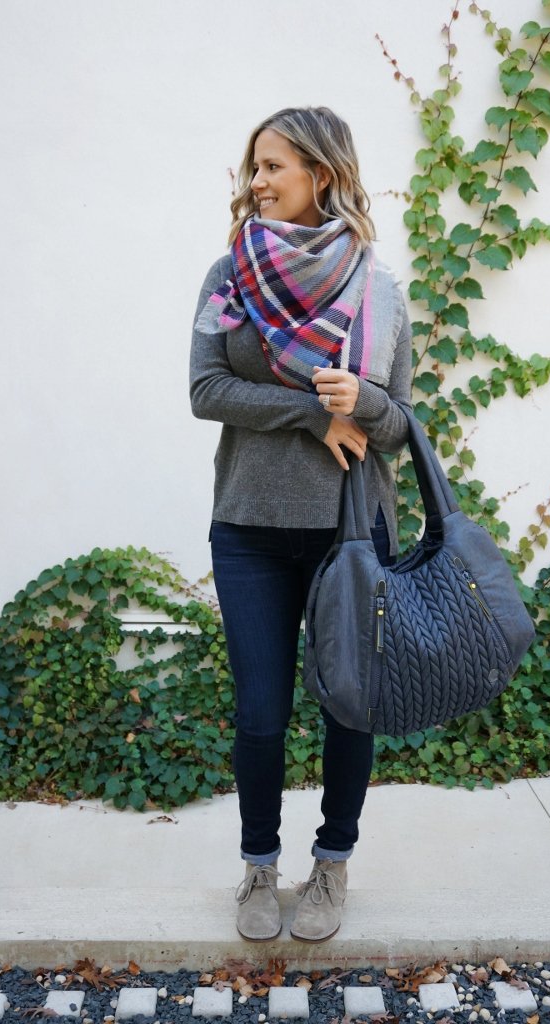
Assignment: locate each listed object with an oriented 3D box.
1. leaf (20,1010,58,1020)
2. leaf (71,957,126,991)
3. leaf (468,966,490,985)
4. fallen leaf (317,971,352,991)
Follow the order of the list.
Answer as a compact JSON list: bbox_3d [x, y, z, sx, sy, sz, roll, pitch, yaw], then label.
[{"bbox_3d":[-0.451,0.961,1.843,0.072,0.022,0.040,0,7,0],"label":"leaf"},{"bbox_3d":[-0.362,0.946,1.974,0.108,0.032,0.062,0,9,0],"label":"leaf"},{"bbox_3d":[0.416,0.946,1.969,0.043,0.020,0.042,0,7,0],"label":"leaf"},{"bbox_3d":[0.123,0.949,1.959,0.090,0.018,0.035,-6,9,-39],"label":"fallen leaf"}]

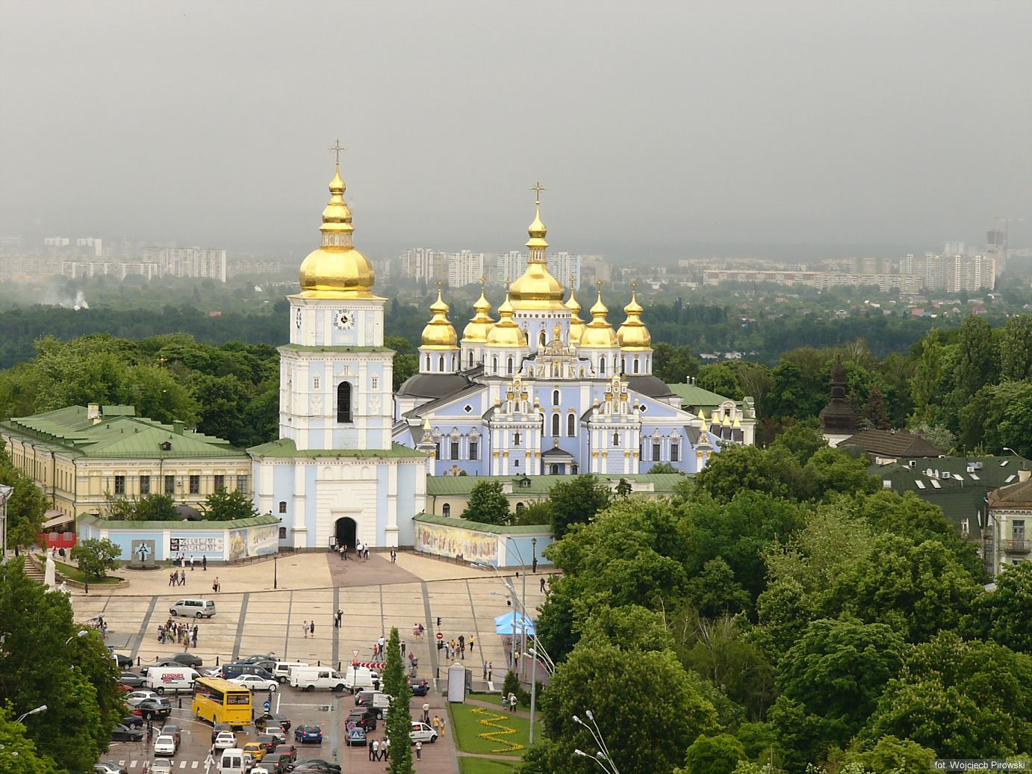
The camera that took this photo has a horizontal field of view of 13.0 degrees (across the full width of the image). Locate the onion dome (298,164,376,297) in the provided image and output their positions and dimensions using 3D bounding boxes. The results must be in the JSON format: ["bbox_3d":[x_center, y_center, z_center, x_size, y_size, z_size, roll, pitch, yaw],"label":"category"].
[{"bbox_3d":[-21.034,-18.419,532.440,9.190,15.720,9.190,-1,2,-13],"label":"onion dome"}]

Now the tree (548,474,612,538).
[{"bbox_3d":[7.258,14.198,513.235,7.300,8.600,7.300,0,2,0],"label":"tree"}]

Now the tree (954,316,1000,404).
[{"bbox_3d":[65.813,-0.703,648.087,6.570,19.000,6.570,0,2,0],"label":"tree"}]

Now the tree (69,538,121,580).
[{"bbox_3d":[-45.858,18.745,493.773,5.710,4.570,5.710,0,2,0],"label":"tree"}]

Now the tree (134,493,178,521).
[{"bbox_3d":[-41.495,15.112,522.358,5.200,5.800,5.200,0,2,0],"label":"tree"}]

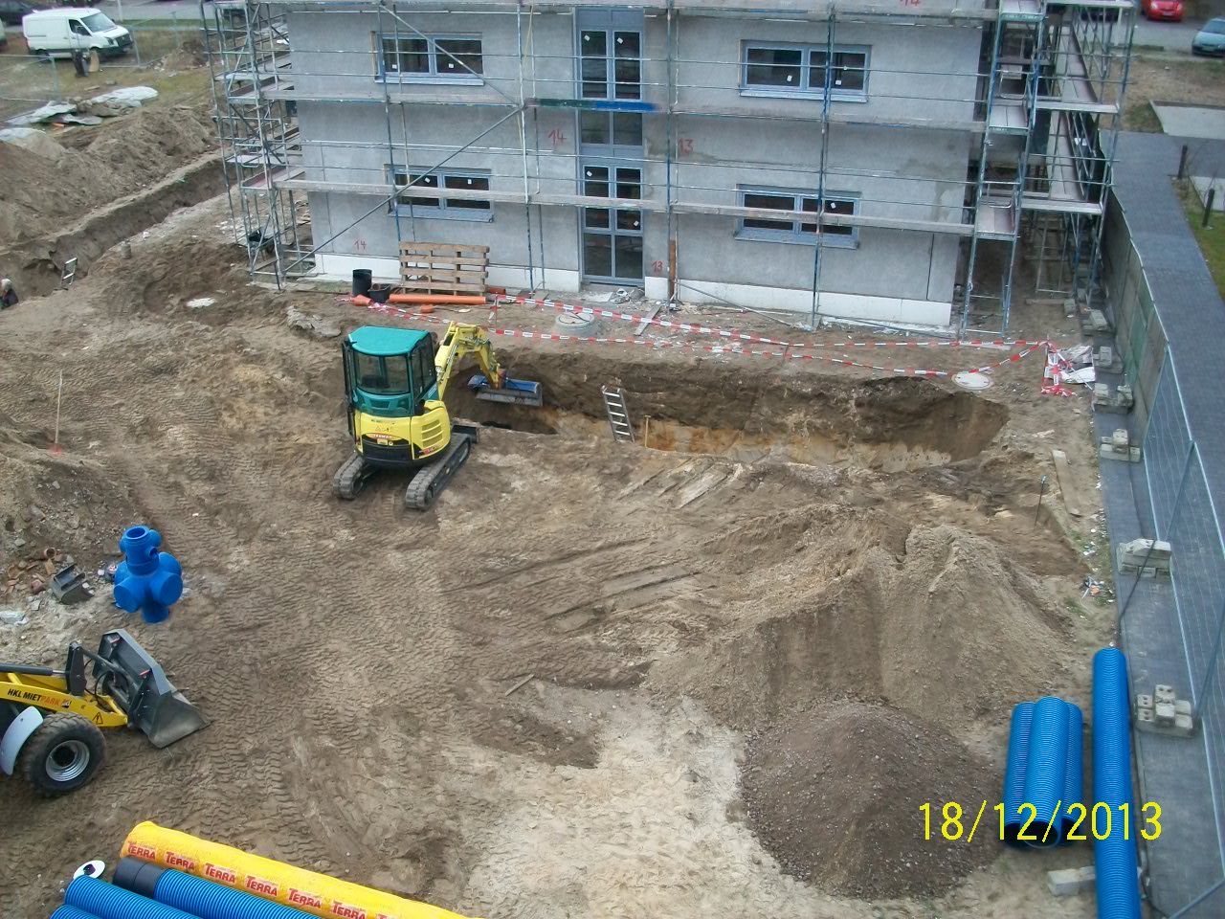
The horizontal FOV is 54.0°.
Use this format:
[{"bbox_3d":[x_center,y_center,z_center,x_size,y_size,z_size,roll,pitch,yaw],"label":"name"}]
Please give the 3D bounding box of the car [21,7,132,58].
[{"bbox_3d":[-28.044,-22.269,63.039,5.600,2.500,2.000,8,28,17],"label":"car"}]

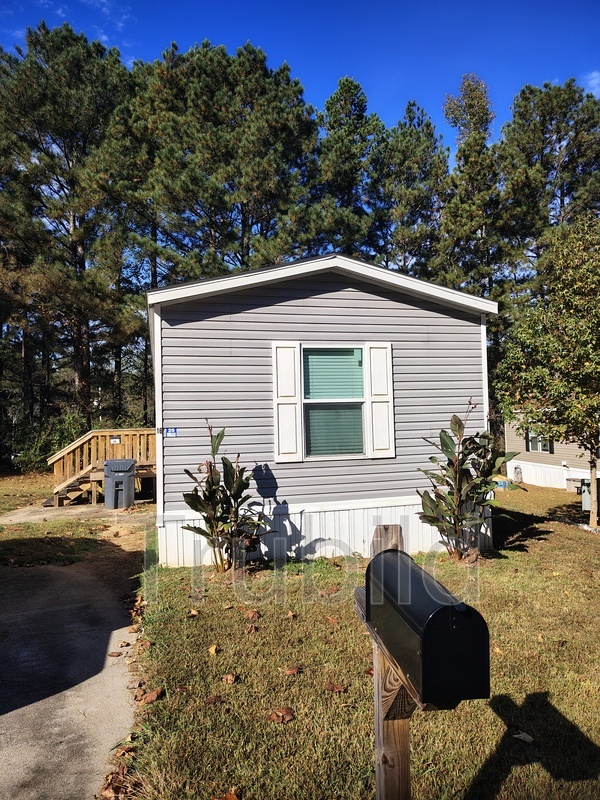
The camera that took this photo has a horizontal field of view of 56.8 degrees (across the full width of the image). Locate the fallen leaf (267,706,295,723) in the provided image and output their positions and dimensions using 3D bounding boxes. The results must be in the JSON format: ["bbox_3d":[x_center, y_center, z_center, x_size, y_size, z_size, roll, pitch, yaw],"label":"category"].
[{"bbox_3d":[-0.112,1.878,3.306,0.160,0.045,0.109,-1,-2,0],"label":"fallen leaf"}]

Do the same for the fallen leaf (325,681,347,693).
[{"bbox_3d":[0.233,1.887,3.639,0.137,0.035,0.077,-2,-2,15],"label":"fallen leaf"}]

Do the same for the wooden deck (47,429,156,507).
[{"bbox_3d":[-4.602,1.563,13.140,2.409,1.675,1.550,-1,-2,-14],"label":"wooden deck"}]

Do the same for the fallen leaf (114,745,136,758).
[{"bbox_3d":[-0.942,1.891,2.983,0.085,0.035,0.071,-1,-2,0],"label":"fallen leaf"}]

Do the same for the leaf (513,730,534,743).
[{"bbox_3d":[1.225,1.844,3.037,0.113,0.025,0.052,-3,-2,28],"label":"leaf"}]

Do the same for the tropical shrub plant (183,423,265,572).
[{"bbox_3d":[-0.889,1.148,6.530,0.950,1.700,0.850,-1,-2,-15],"label":"tropical shrub plant"}]

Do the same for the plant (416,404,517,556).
[{"bbox_3d":[2.187,1.058,7.200,1.220,1.980,1.100,-1,-2,-15],"label":"plant"}]

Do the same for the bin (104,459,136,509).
[{"bbox_3d":[-3.916,1.821,12.150,0.700,1.050,0.800,-1,-2,-14],"label":"bin"}]

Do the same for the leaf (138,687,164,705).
[{"bbox_3d":[-0.961,1.907,3.576,0.159,0.050,0.100,0,-2,-25],"label":"leaf"}]

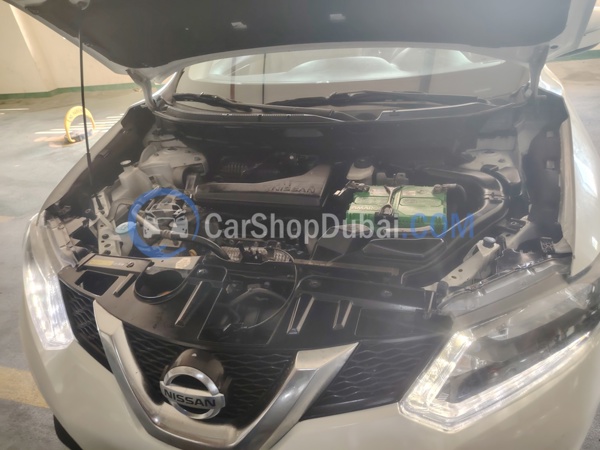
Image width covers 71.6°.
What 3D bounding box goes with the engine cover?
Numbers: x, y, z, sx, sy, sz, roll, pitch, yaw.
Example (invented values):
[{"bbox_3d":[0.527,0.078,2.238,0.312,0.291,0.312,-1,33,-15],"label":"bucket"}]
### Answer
[{"bbox_3d":[-0.109,-0.144,1.482,0.450,0.080,0.250,4,34,18],"label":"engine cover"}]

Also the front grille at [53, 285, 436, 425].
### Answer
[{"bbox_3d":[-0.196,0.323,0.949,0.982,0.218,0.201,4,37,18],"label":"front grille"}]

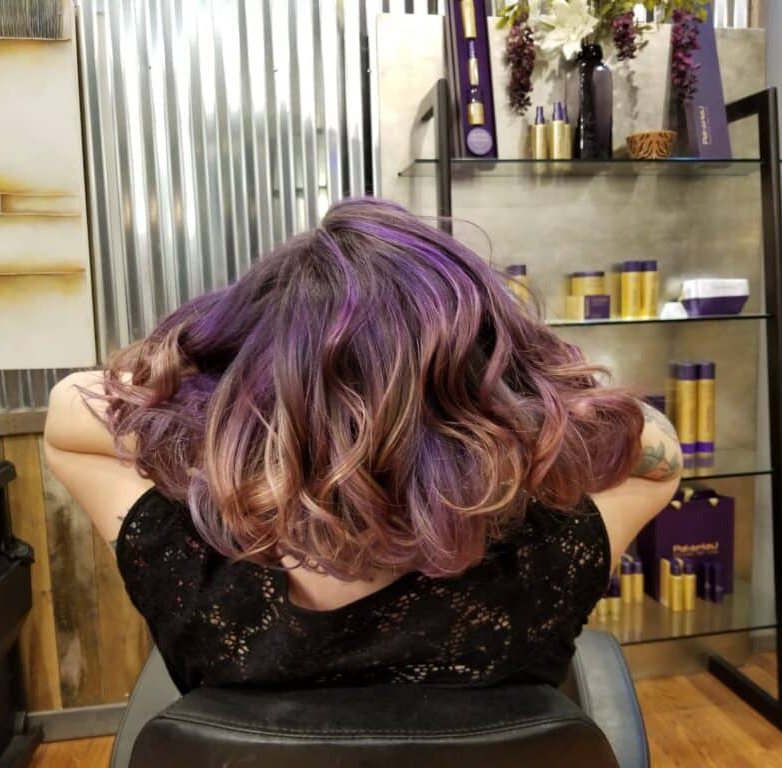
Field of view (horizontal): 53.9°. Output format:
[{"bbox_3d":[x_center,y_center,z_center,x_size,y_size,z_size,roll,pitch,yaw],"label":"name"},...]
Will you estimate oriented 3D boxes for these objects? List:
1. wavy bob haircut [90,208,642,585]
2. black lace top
[{"bbox_3d":[-0.018,0.004,0.760,0.530,0.370,0.300,-2,7,0],"label":"wavy bob haircut"},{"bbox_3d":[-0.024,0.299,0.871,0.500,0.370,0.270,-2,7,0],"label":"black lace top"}]

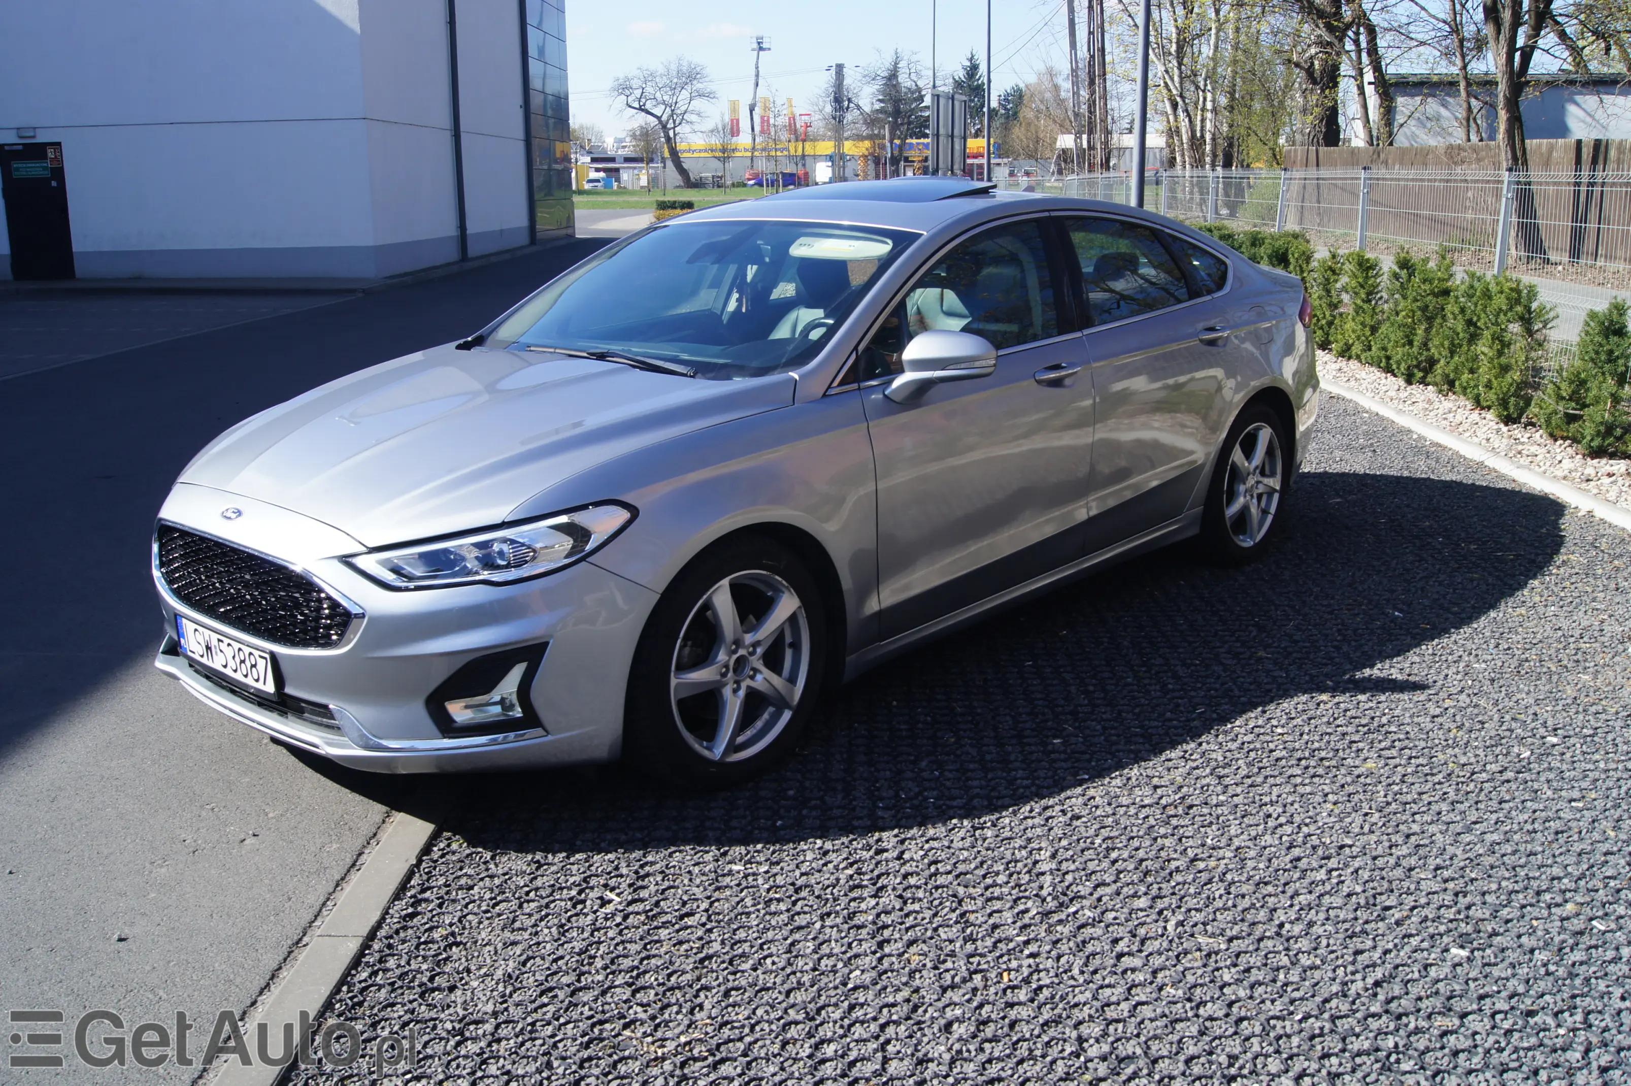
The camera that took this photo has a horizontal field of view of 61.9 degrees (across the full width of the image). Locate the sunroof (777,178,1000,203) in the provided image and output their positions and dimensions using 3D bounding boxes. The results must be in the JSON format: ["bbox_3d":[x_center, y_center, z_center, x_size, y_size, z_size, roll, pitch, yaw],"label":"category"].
[{"bbox_3d":[0.196,-1.255,4.856,0.840,0.070,0.460,11,24,42],"label":"sunroof"}]

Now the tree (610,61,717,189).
[{"bbox_3d":[-13.434,-36.974,119.873,9.443,11.022,8.500,-3,14,-6],"label":"tree"}]

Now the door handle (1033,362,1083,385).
[{"bbox_3d":[0.761,-0.532,4.261,0.060,0.052,0.245,11,19,42],"label":"door handle"}]

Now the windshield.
[{"bbox_3d":[-0.401,-0.800,4.304,1.450,0.150,0.920,11,44,42],"label":"windshield"}]

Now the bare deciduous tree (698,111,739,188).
[{"bbox_3d":[-7.202,-29.138,101.711,3.148,5.871,3.000,-2,14,-3],"label":"bare deciduous tree"}]

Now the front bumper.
[{"bbox_3d":[-1.255,0.151,3.580,1.850,0.600,0.660,11,19,42],"label":"front bumper"}]

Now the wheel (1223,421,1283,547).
[{"bbox_3d":[1.702,-0.244,5.530,0.190,0.490,0.490,11,19,42],"label":"wheel"}]

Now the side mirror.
[{"bbox_3d":[0.337,-0.500,3.753,0.240,0.185,0.250,11,19,42],"label":"side mirror"}]

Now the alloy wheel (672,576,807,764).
[{"bbox_3d":[-0.247,0.304,3.523,0.190,0.490,0.490,11,19,42],"label":"alloy wheel"}]

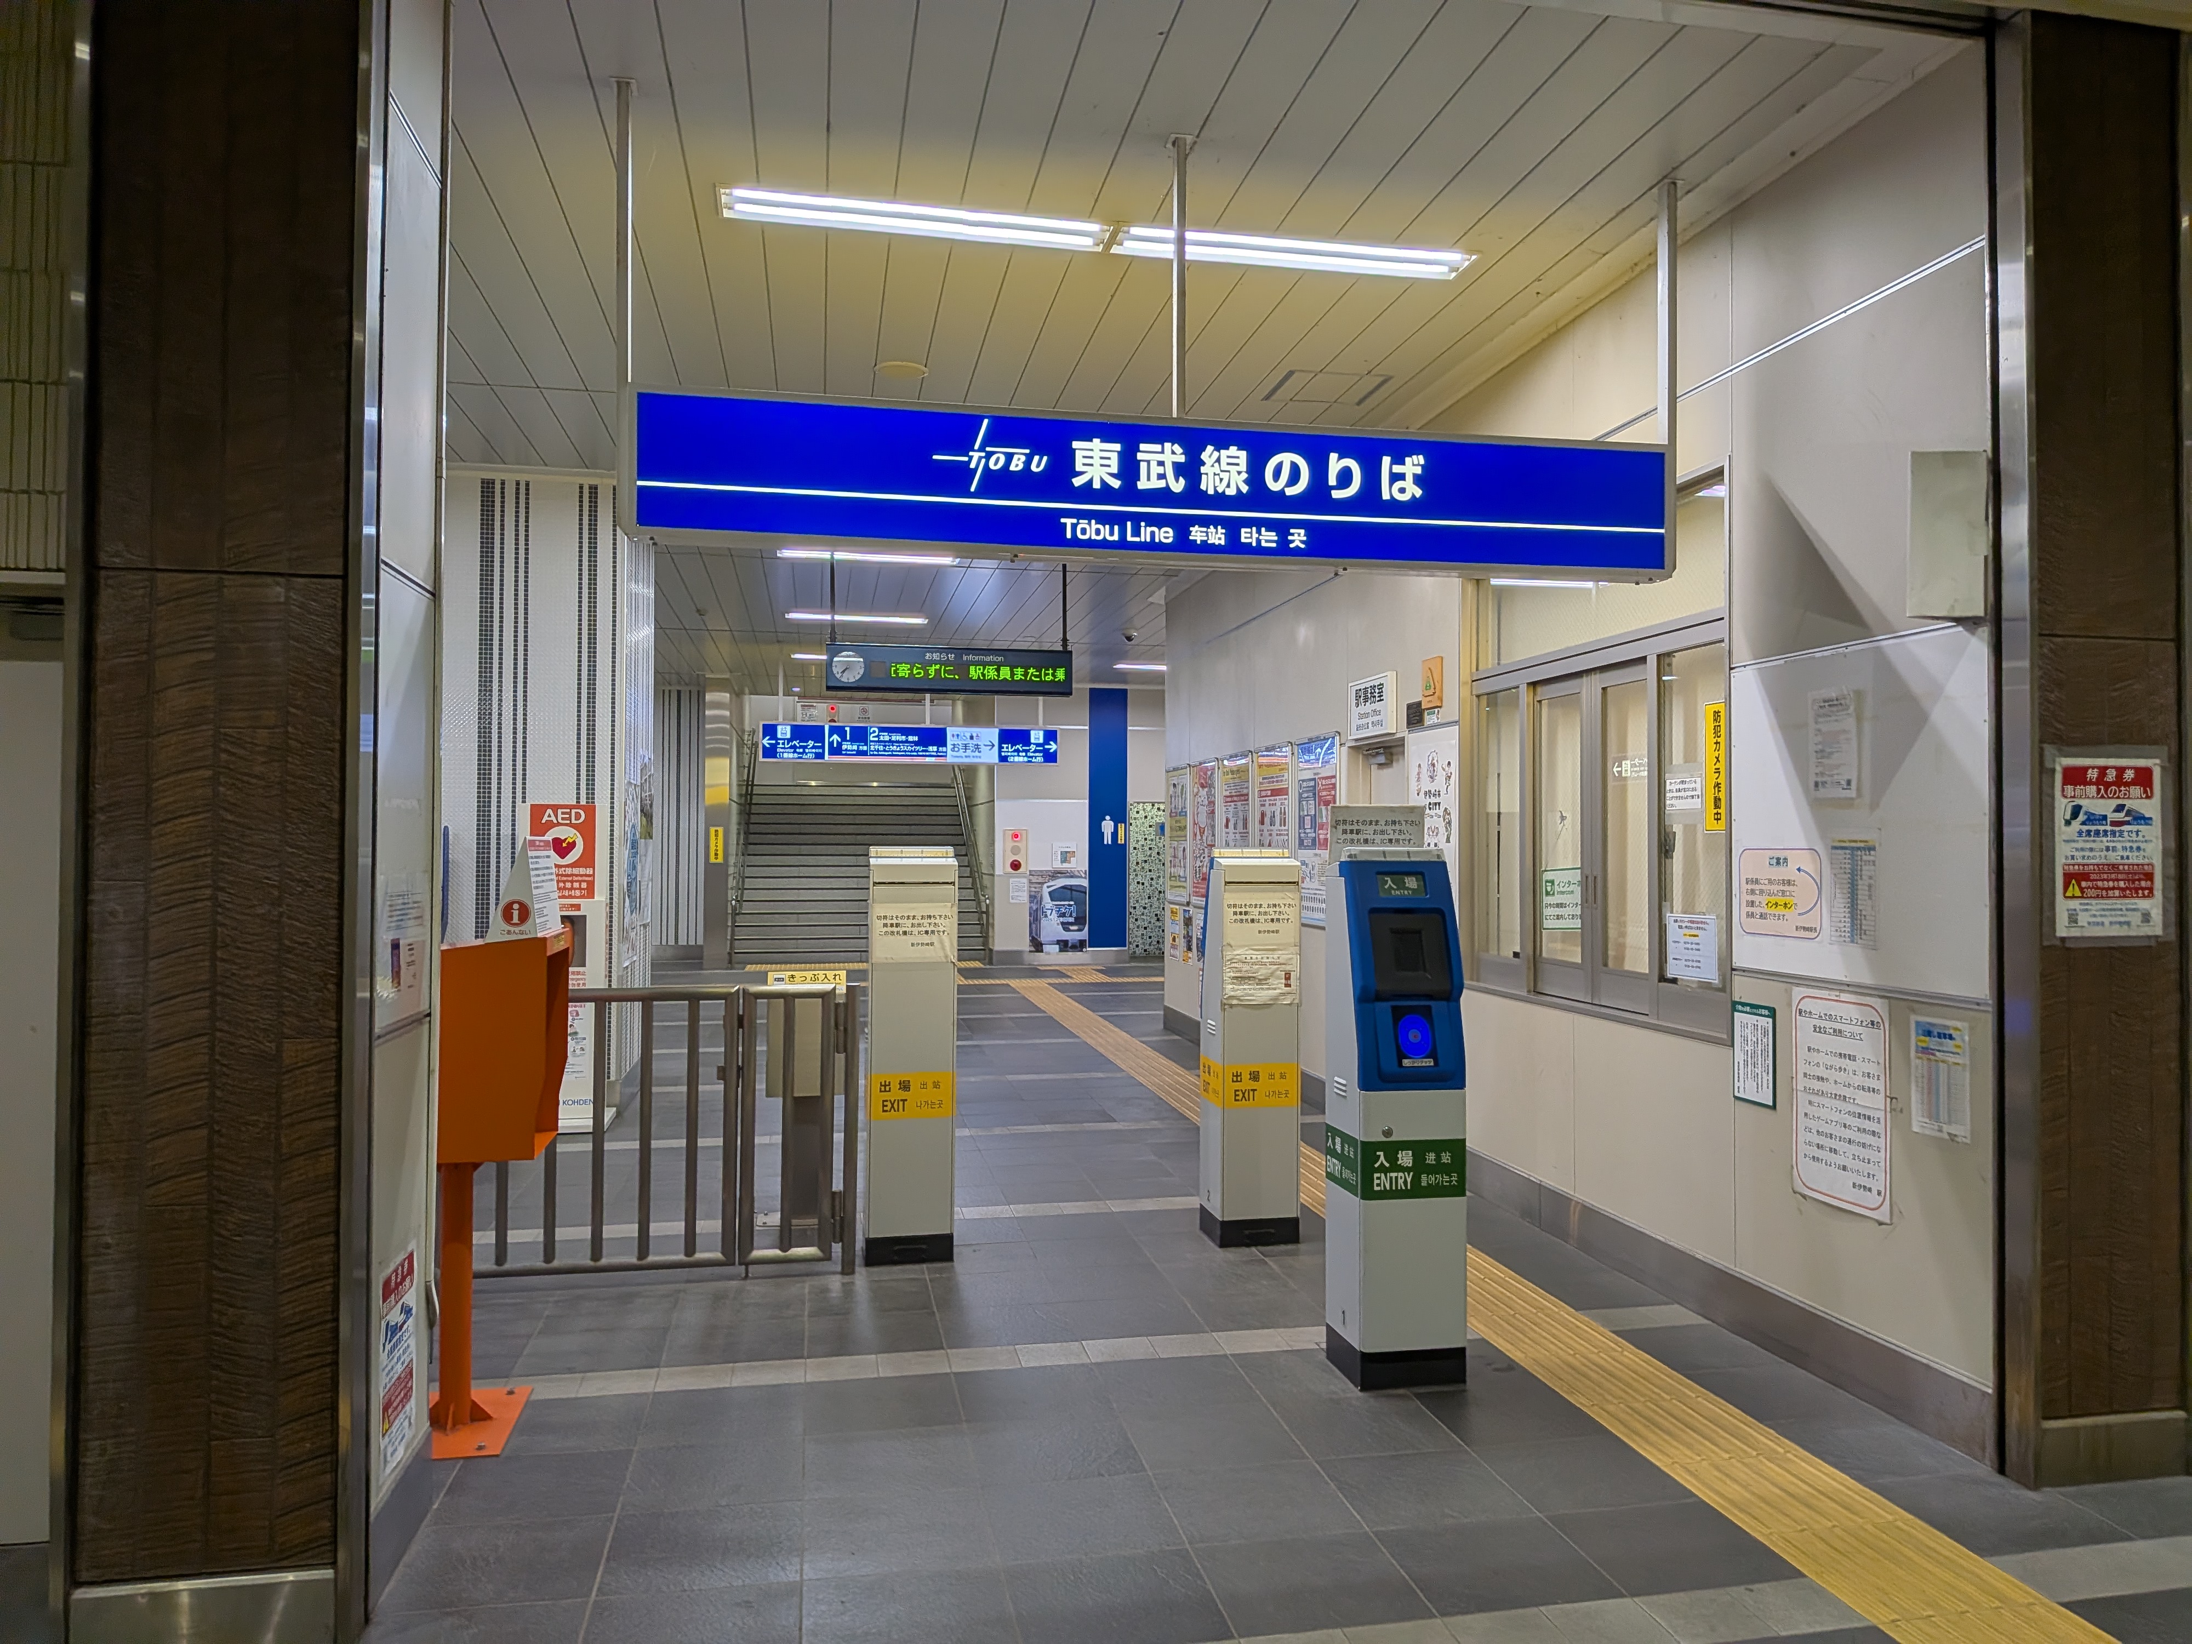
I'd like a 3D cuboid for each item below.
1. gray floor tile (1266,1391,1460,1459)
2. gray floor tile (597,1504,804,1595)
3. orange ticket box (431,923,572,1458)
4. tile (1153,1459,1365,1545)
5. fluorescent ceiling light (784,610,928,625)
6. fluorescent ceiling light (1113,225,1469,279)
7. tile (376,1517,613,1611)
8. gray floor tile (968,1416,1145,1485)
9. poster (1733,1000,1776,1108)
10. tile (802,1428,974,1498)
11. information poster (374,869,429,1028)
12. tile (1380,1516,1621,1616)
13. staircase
[{"bbox_3d":[0.706,1.593,3.987,0.408,0.012,0.397,0,-1,-10],"label":"gray floor tile"},{"bbox_3d":[-0.847,1.578,3.304,0.408,0.012,0.397,0,-1,-10],"label":"gray floor tile"},{"bbox_3d":[-1.645,0.938,4.056,0.384,1.316,0.473,0,-1,-10],"label":"orange ticket box"},{"bbox_3d":[0.374,1.593,3.540,0.415,0.020,0.385,0,-1,-10],"label":"tile"},{"bbox_3d":[-2.120,-1.811,13.519,1.264,0.060,0.230,0,-1,-10],"label":"fluorescent ceiling light"},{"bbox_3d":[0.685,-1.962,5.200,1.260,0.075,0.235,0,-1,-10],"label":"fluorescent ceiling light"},{"bbox_3d":[-1.253,1.575,3.229,0.408,0.012,0.397,0,-1,-10],"label":"tile"},{"bbox_3d":[-0.104,1.597,3.844,0.415,0.020,0.385,0,-1,-10],"label":"gray floor tile"},{"bbox_3d":[2.043,0.724,4.731,0.010,0.311,0.211,0,-1,-10],"label":"poster"},{"bbox_3d":[-0.512,1.586,3.762,0.408,0.012,0.397,0,-1,-10],"label":"tile"},{"bbox_3d":[-1.461,0.261,3.217,0.010,0.302,0.418,0,-1,-10],"label":"information poster"},{"bbox_3d":[0.847,1.581,3.223,0.408,0.012,0.397,0,-1,-10],"label":"tile"},{"bbox_3d":[-3.382,0.625,21.529,3.191,2.432,4.530,0,-1,-10],"label":"staircase"}]

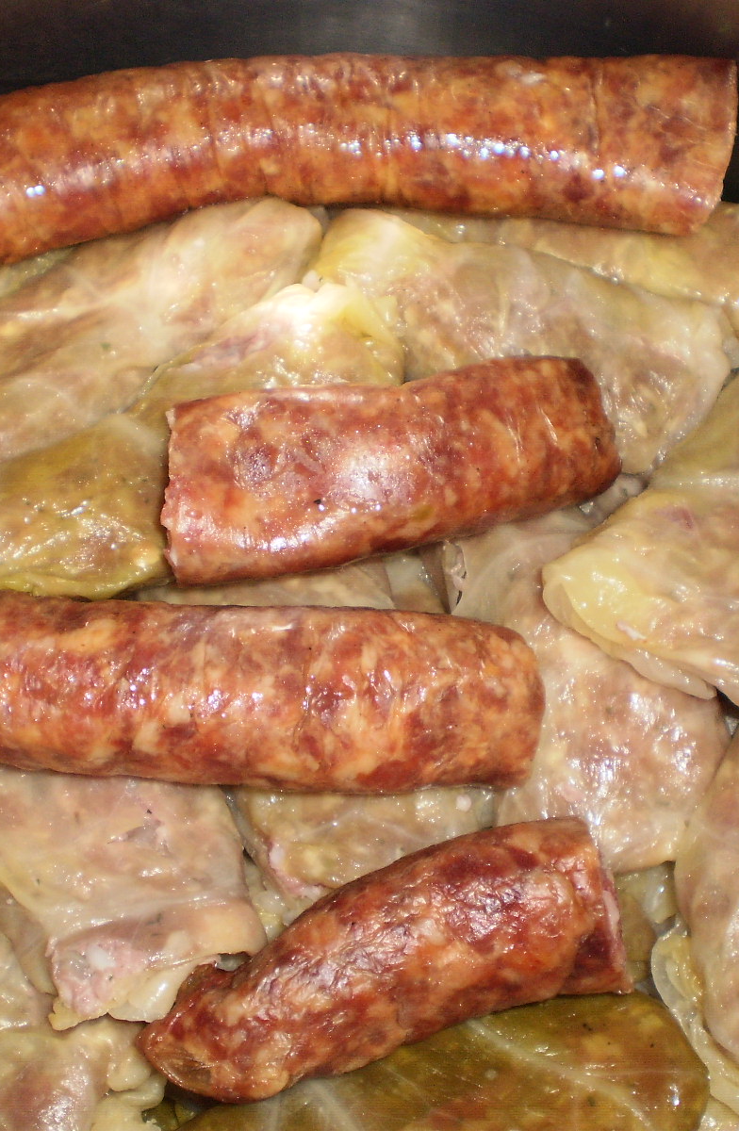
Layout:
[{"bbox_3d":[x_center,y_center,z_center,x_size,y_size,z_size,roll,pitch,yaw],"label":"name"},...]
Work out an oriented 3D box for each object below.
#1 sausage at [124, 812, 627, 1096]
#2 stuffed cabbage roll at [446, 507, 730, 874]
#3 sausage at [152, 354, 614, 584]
[{"bbox_3d":[0.003,0.069,0.271,0.085,0.030,0.034,-16,66,-7],"label":"sausage"},{"bbox_3d":[0.039,0.022,0.301,0.050,0.037,0.074,-15,66,-7],"label":"stuffed cabbage roll"},{"bbox_3d":[0.005,-0.019,0.293,0.085,0.033,0.035,-9,65,-4],"label":"sausage"}]

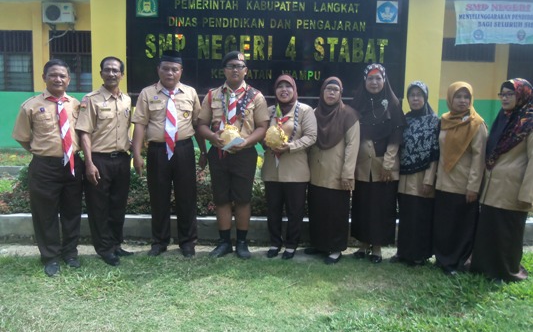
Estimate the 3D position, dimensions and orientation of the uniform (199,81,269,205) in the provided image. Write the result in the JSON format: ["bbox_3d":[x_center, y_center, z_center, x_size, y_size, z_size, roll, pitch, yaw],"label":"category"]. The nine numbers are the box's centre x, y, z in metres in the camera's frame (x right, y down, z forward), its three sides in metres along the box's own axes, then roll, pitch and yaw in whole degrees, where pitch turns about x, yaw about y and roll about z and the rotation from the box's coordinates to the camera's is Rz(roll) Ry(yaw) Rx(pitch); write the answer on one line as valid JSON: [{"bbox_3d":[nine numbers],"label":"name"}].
[{"bbox_3d":[-0.280,-0.204,3.650,0.579,1.016,0.360,1,7,-2],"label":"uniform"}]

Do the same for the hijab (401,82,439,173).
[{"bbox_3d":[1.270,-0.328,3.579,0.380,0.760,0.290,5,7,32],"label":"hijab"}]

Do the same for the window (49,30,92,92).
[{"bbox_3d":[-4.781,-2.569,10.600,1.100,1.500,0.120,1,6,0],"label":"window"}]

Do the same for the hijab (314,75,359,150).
[{"bbox_3d":[0.595,-0.447,3.660,0.340,0.608,0.320,4,8,22],"label":"hijab"}]

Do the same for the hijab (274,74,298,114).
[{"bbox_3d":[0.168,-0.601,3.622,0.210,0.320,0.240,2,6,12],"label":"hijab"}]

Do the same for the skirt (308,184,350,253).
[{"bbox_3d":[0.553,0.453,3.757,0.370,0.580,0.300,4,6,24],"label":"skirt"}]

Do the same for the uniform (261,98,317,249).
[{"bbox_3d":[0.190,0.082,3.730,0.453,1.248,0.320,3,7,11],"label":"uniform"}]

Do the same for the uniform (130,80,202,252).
[{"bbox_3d":[-0.855,-0.006,3.680,0.572,1.417,0.320,0,7,-9],"label":"uniform"}]

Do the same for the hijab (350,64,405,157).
[{"bbox_3d":[0.918,-0.465,3.540,0.413,0.746,0.340,3,7,16],"label":"hijab"}]

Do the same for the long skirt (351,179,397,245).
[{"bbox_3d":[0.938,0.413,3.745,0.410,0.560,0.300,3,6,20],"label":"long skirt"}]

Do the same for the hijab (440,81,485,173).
[{"bbox_3d":[1.555,-0.313,3.420,0.380,0.740,0.300,5,7,32],"label":"hijab"}]

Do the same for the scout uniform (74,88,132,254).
[{"bbox_3d":[-1.351,0.048,3.590,0.429,1.395,0.320,-2,8,-24],"label":"scout uniform"}]

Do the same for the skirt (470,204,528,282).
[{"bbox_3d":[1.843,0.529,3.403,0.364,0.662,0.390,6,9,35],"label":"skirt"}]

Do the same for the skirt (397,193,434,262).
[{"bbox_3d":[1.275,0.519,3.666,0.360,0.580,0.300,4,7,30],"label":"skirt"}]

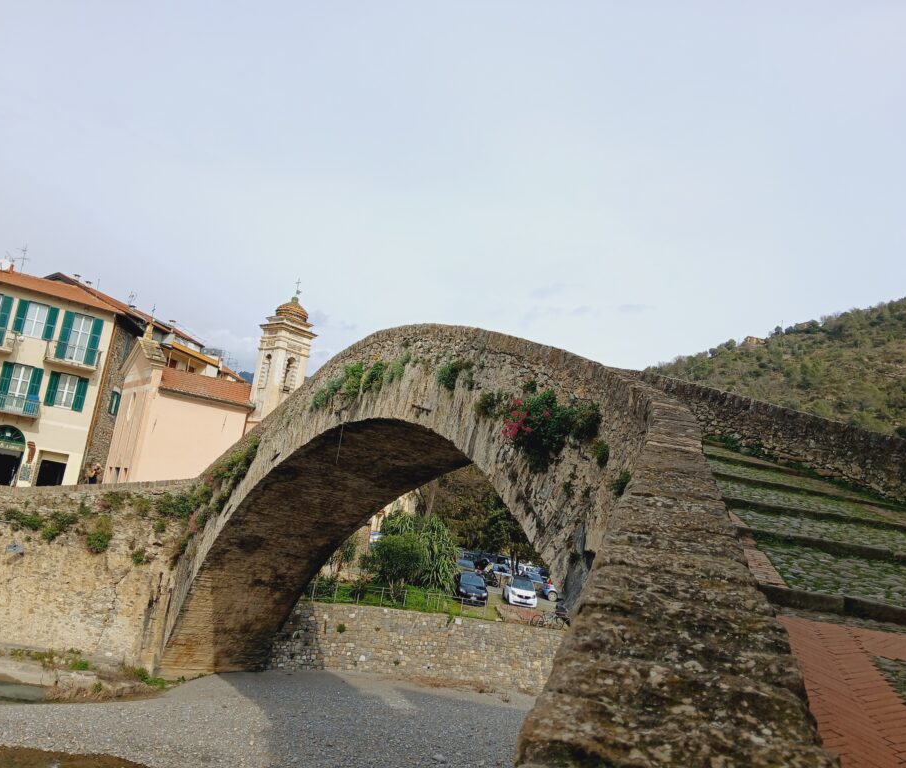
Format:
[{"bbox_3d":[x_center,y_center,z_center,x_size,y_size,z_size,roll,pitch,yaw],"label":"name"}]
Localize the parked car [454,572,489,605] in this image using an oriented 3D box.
[{"bbox_3d":[1.102,12.178,45.800,1.730,1.500,4.000,8,-13,-8],"label":"parked car"}]

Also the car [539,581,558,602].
[{"bbox_3d":[7.602,13.420,49.715,3.600,1.500,1.650,8,-11,-3],"label":"car"}]

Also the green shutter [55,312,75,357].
[{"bbox_3d":[-20.170,-2.540,40.030,0.470,2.500,0.060,15,-14,-34],"label":"green shutter"}]

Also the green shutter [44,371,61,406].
[{"bbox_3d":[-20.843,0.273,40.075,0.460,1.783,0.050,15,-16,-34],"label":"green shutter"}]

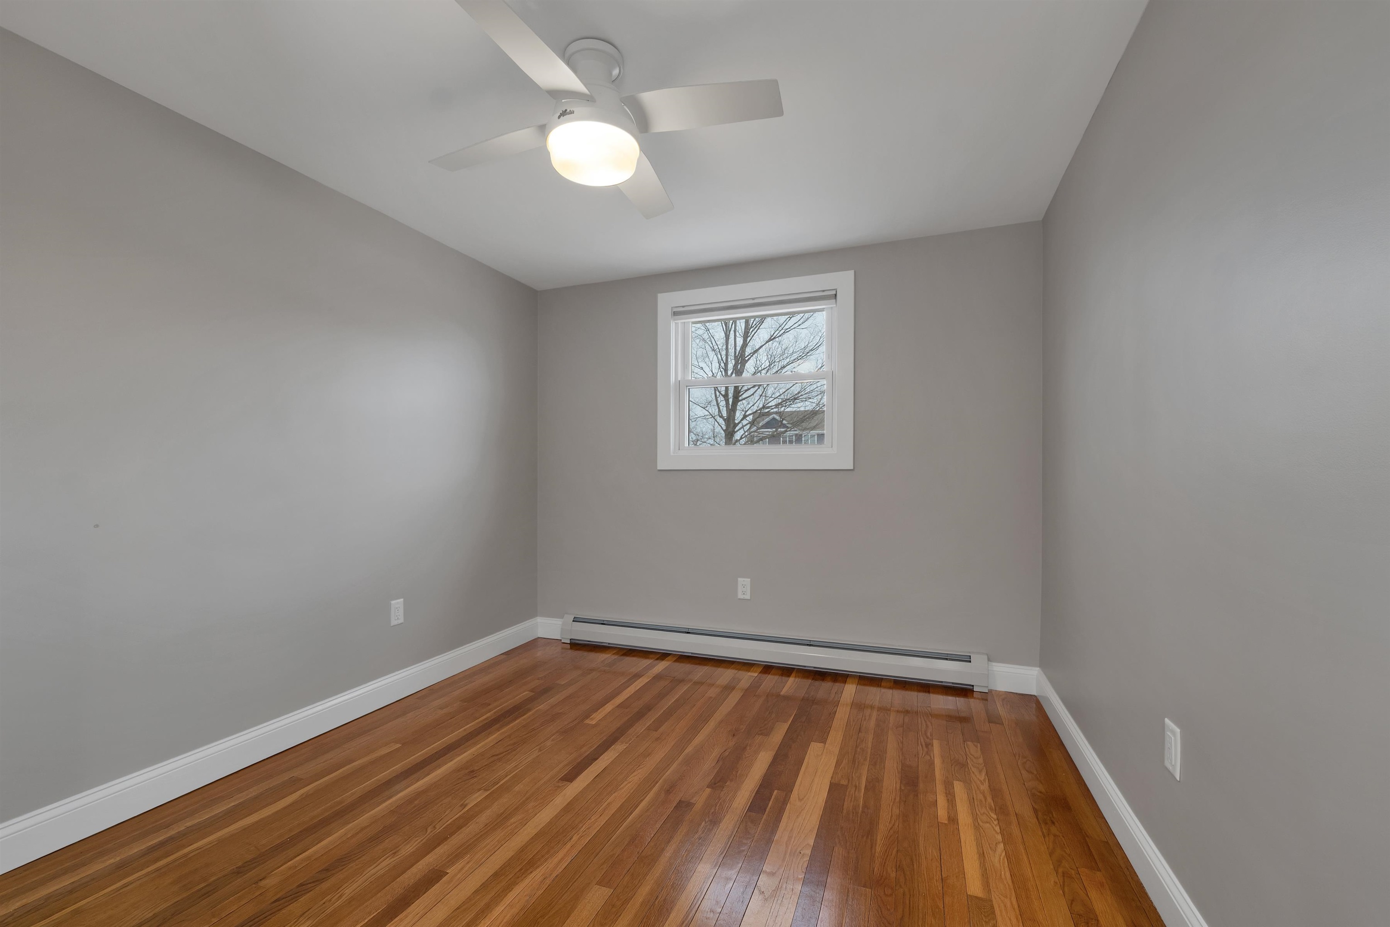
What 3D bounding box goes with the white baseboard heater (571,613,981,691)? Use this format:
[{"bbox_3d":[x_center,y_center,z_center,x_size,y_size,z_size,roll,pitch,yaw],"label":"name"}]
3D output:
[{"bbox_3d":[0.297,1.059,3.319,2.475,0.174,0.066,0,-1,21],"label":"white baseboard heater"}]

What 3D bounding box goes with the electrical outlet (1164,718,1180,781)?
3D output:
[{"bbox_3d":[1.143,0.684,1.393,0.008,0.117,0.074,0,-1,21],"label":"electrical outlet"}]

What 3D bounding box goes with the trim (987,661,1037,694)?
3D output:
[{"bbox_3d":[1.559,1.061,2.844,0.222,0.134,0.015,0,-1,21],"label":"trim"}]

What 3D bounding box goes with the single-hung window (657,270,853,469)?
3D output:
[{"bbox_3d":[0.332,-0.506,3.394,1.165,1.085,0.100,0,-1,21],"label":"single-hung window"}]

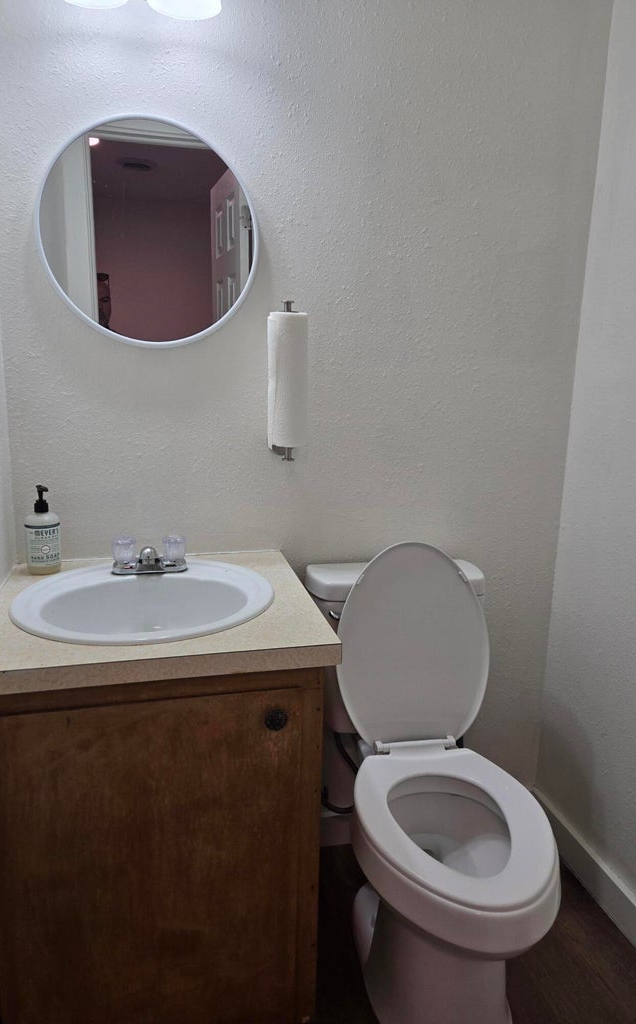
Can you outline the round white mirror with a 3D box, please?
[{"bbox_3d":[-0.344,-0.571,1.410,0.450,0.453,0.025,-2,12,-13],"label":"round white mirror"}]

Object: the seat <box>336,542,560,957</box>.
[{"bbox_3d":[0.260,0.376,1.305,0.370,0.528,0.541,-2,12,-15],"label":"seat"}]

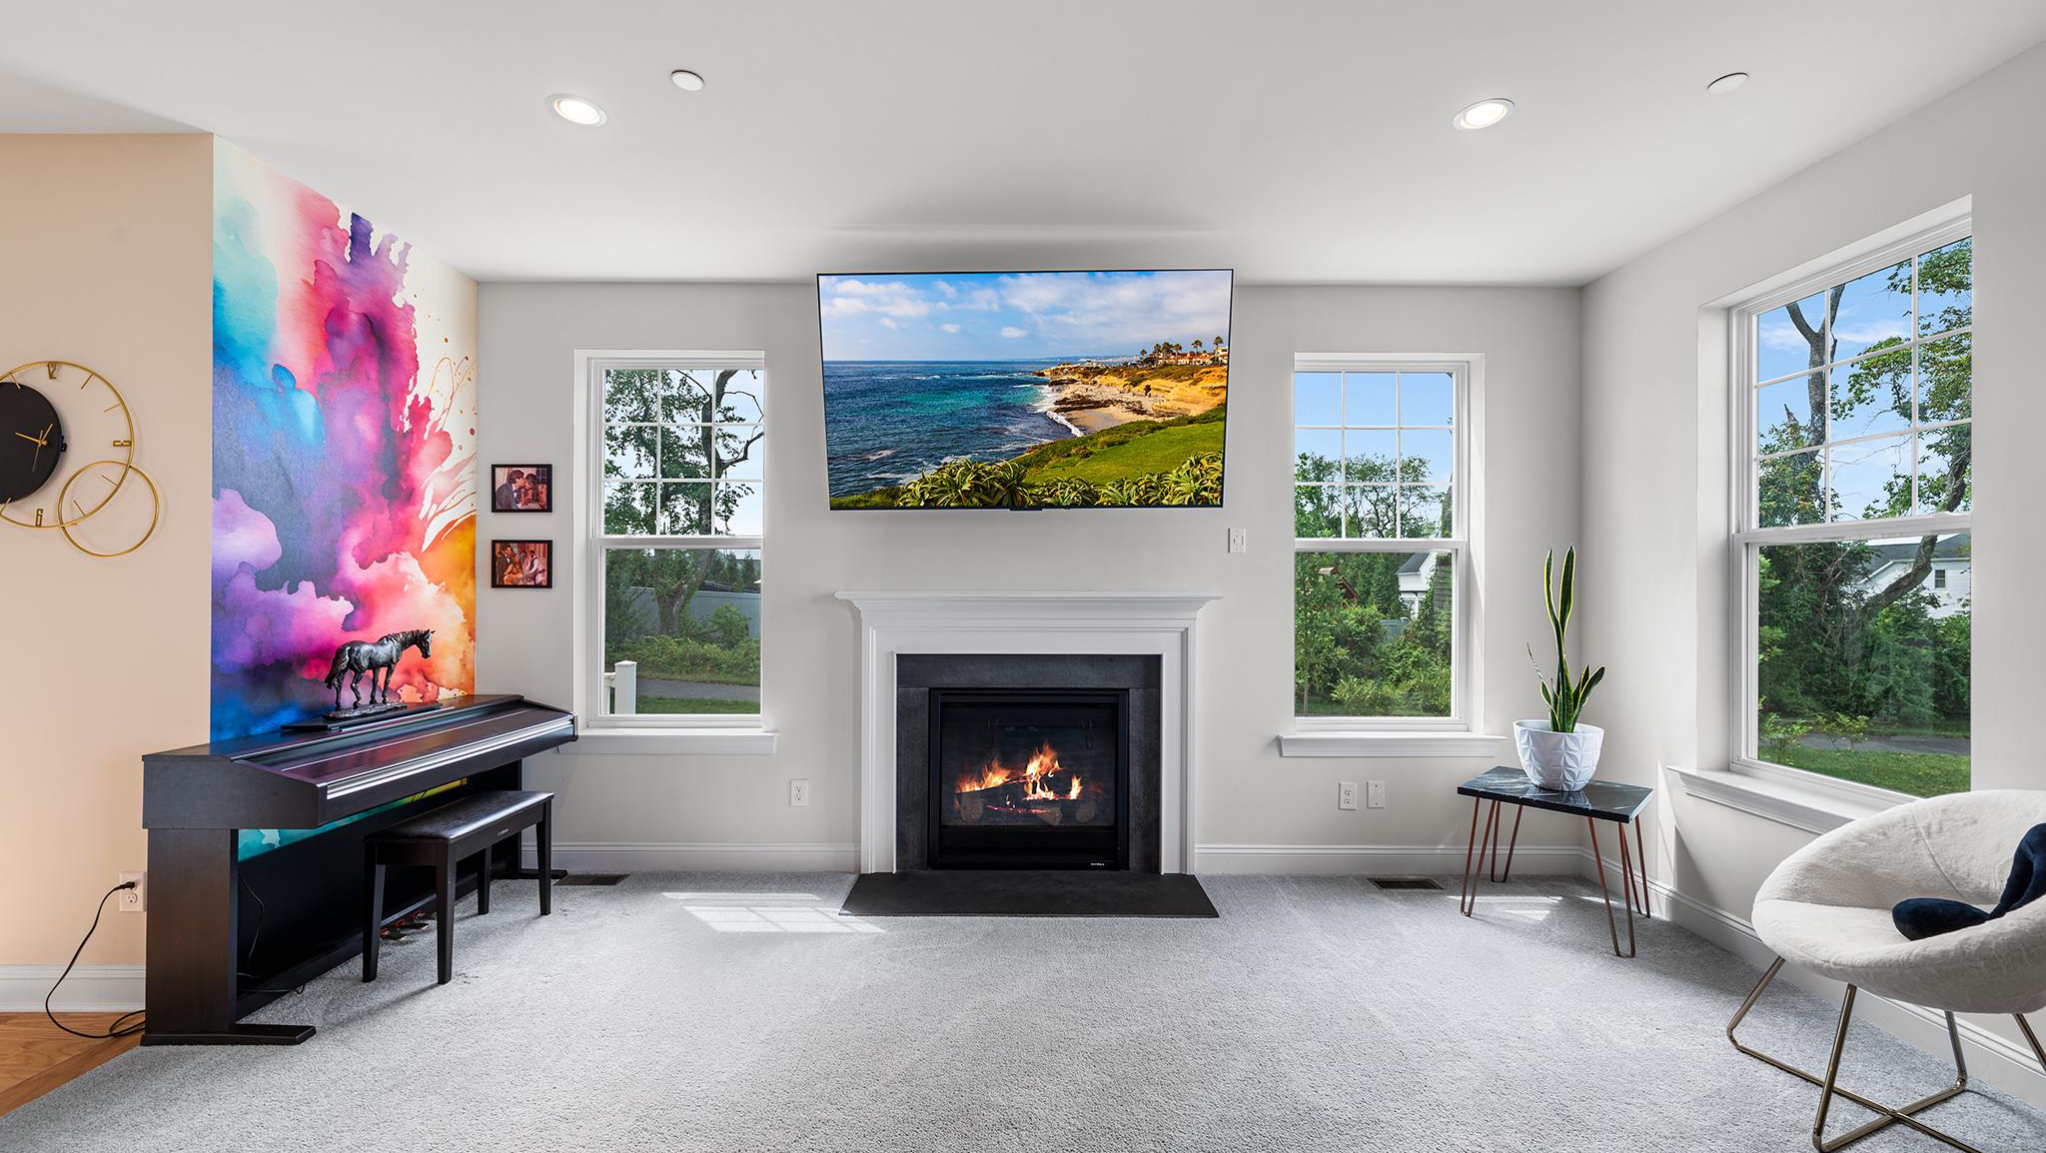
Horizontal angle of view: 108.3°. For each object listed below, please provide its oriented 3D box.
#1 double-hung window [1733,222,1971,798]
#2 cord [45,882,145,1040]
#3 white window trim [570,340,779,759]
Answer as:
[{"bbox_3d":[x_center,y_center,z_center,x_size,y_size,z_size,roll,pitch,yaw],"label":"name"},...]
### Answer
[{"bbox_3d":[2.785,-0.168,2.453,0.080,1.792,0.835,0,-1,0],"label":"double-hung window"},{"bbox_3d":[-2.817,1.156,2.251,0.363,0.416,0.139,0,-1,0],"label":"cord"},{"bbox_3d":[-1.666,-0.123,3.496,1.000,1.884,0.160,0,-1,0],"label":"white window trim"}]

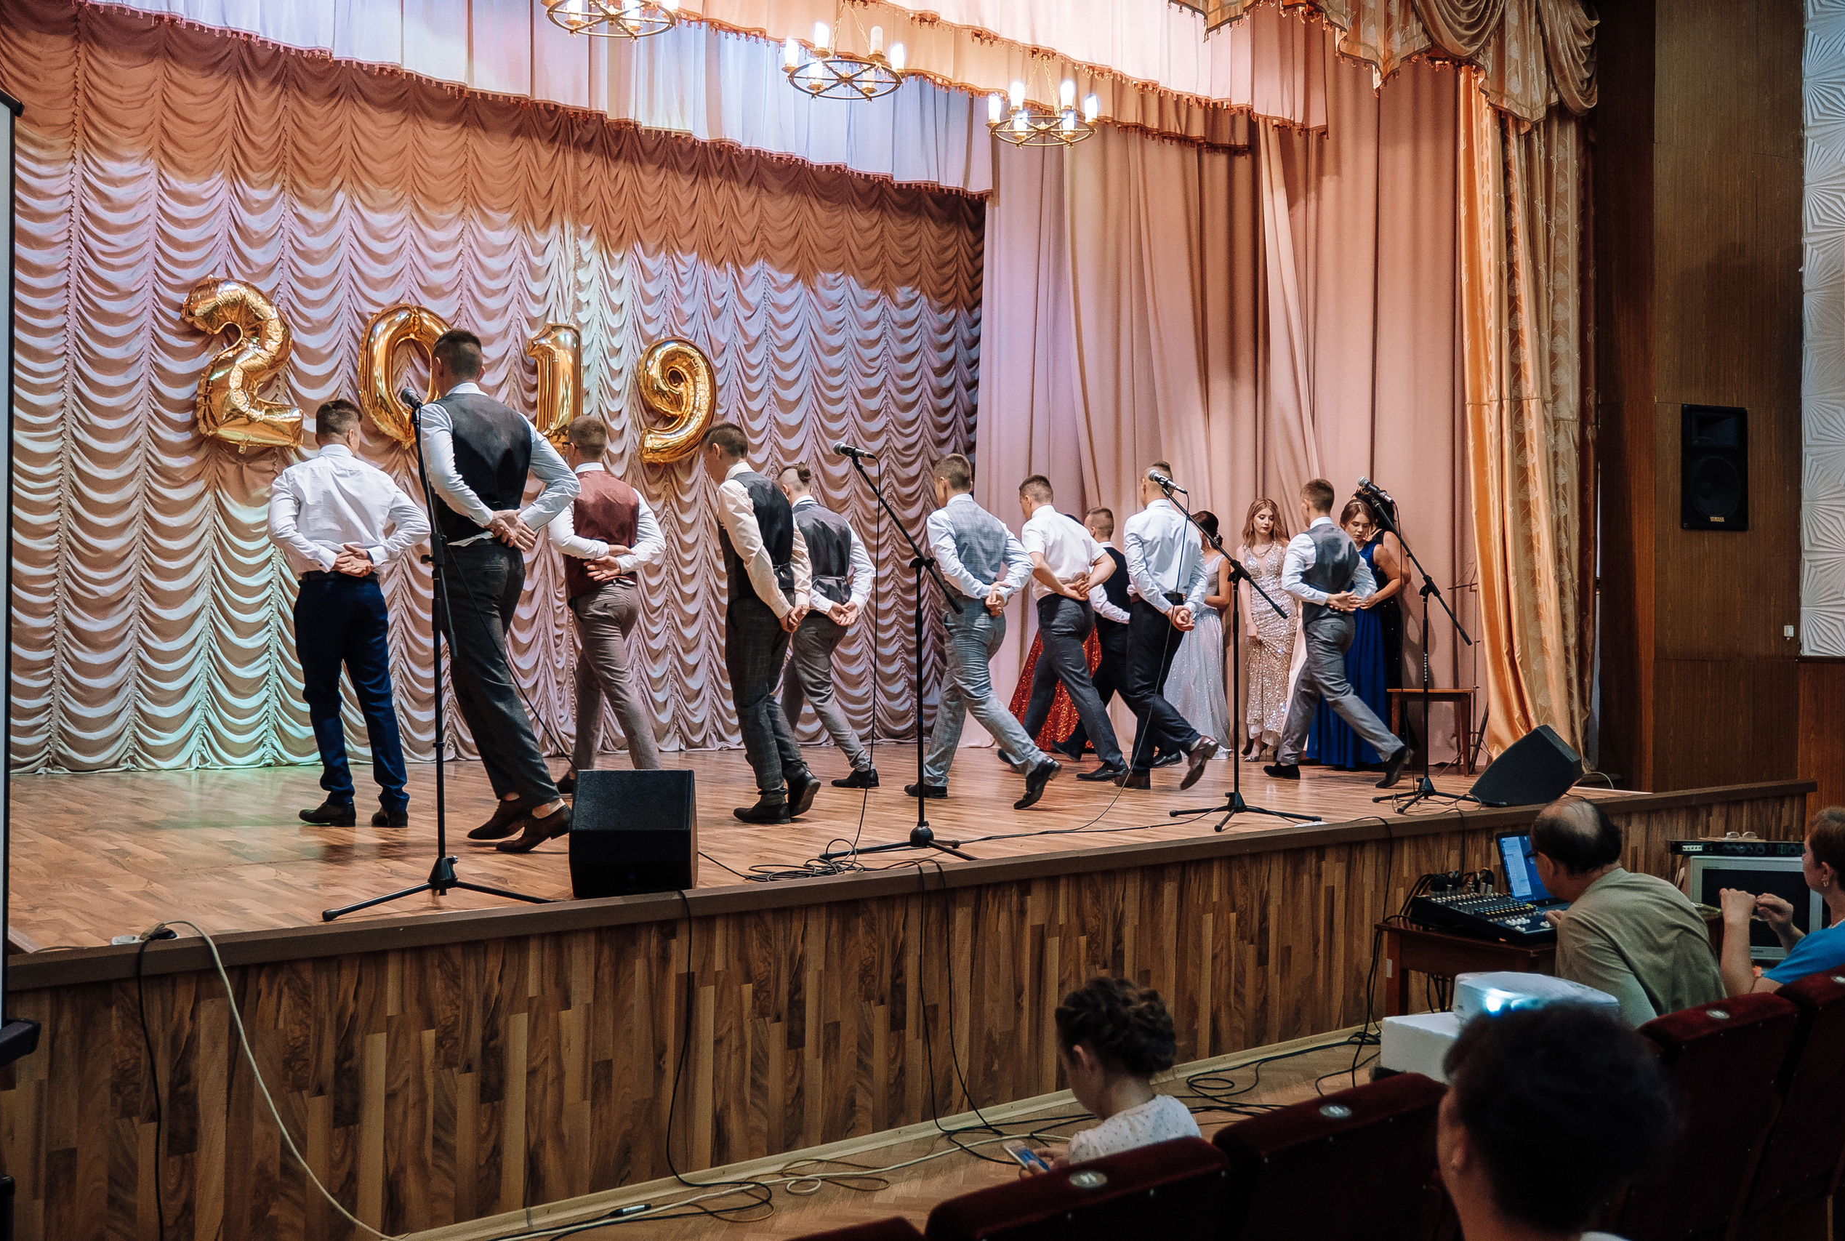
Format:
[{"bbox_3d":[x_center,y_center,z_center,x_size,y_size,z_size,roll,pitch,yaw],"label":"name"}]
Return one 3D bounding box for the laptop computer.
[{"bbox_3d":[2.314,0.911,6.147,0.360,0.230,0.320,1,-1,-38],"label":"laptop computer"}]

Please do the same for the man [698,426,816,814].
[{"bbox_3d":[-0.684,-0.004,7.200,0.500,1.690,0.470,0,-1,32],"label":"man"}]

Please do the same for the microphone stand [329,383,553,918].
[{"bbox_3d":[-1.419,0.071,5.000,0.580,1.470,0.600,1,-1,-35],"label":"microphone stand"}]

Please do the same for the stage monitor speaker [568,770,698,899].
[{"bbox_3d":[-0.796,0.588,4.805,0.325,0.370,0.480,0,-2,-5],"label":"stage monitor speaker"}]

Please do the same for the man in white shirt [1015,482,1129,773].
[{"bbox_3d":[0.888,0.046,10.224,0.560,1.770,0.800,2,-2,-42],"label":"man in white shirt"}]

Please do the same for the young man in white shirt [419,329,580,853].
[{"bbox_3d":[-1.494,-0.105,6.145,0.600,1.820,0.570,-1,-2,40],"label":"young man in white shirt"}]

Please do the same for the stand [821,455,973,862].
[{"bbox_3d":[-0.022,0.096,5.840,0.580,1.420,0.770,2,-2,-40],"label":"stand"}]

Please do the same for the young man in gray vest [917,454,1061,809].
[{"bbox_3d":[0.329,0.022,8.373,0.570,1.710,0.840,2,-2,-40],"label":"young man in gray vest"}]

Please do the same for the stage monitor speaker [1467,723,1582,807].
[{"bbox_3d":[2.936,0.701,8.305,0.490,0.380,0.330,0,-2,27],"label":"stage monitor speaker"}]

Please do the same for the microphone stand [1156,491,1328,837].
[{"bbox_3d":[1.388,0.098,7.520,0.720,1.540,0.610,0,-1,38],"label":"microphone stand"}]

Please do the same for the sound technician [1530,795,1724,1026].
[{"bbox_3d":[1.974,1.131,4.800,0.520,1.240,0.740,1,-1,-35],"label":"sound technician"}]

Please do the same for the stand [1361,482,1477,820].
[{"bbox_3d":[2.414,0.103,8.220,0.620,1.580,0.550,0,-1,32],"label":"stand"}]

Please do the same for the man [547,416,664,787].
[{"bbox_3d":[-1.488,-0.036,8.100,0.520,1.770,0.470,1,-1,-42],"label":"man"}]

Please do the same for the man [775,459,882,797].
[{"bbox_3d":[-0.505,0.011,9.050,0.540,1.710,0.490,0,-1,42],"label":"man"}]

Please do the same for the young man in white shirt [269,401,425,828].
[{"bbox_3d":[-2.348,-0.054,7.000,0.610,1.750,0.410,1,-1,-28],"label":"young man in white shirt"}]

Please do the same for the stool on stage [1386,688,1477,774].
[{"bbox_3d":[3.124,0.692,10.457,0.520,0.520,0.400,0,-2,9],"label":"stool on stage"}]

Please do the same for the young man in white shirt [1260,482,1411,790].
[{"bbox_3d":[2.382,0.054,9.824,0.560,1.750,0.860,1,-2,-33],"label":"young man in white shirt"}]

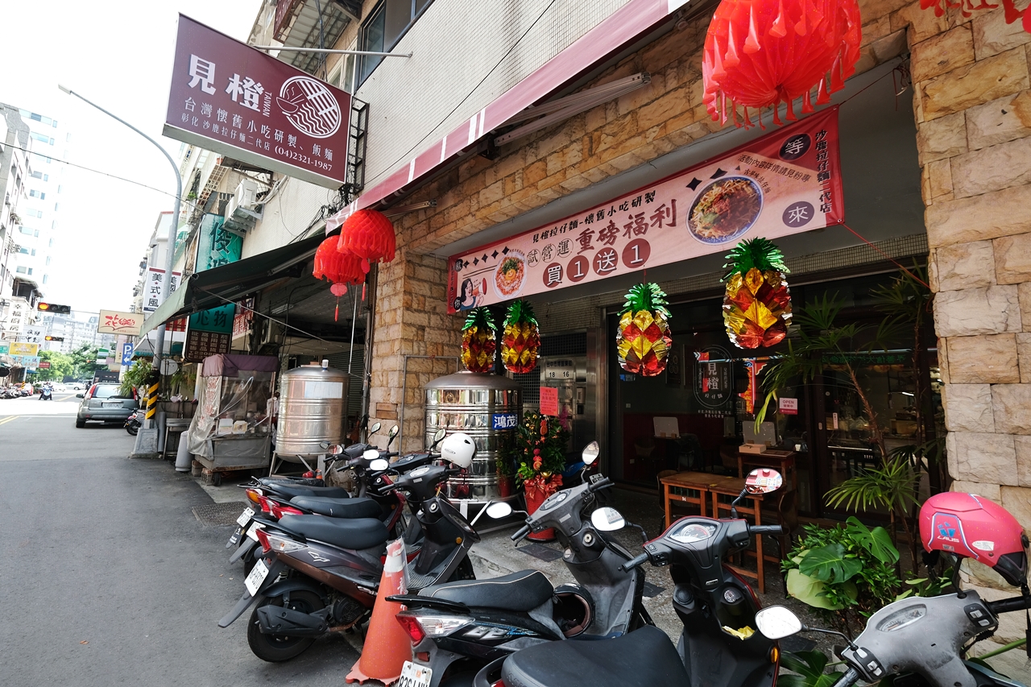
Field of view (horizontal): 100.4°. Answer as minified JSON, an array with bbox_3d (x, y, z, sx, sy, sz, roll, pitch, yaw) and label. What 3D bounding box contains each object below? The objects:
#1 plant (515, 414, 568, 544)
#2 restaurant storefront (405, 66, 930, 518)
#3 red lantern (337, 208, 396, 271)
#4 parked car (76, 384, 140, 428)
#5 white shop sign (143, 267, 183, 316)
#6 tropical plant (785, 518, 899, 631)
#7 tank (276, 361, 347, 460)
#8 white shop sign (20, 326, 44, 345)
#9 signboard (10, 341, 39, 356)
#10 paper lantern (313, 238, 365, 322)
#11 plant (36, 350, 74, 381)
[{"bbox_3d":[0.285,1.417,4.700,0.580,1.330,0.550,-1,-7,17],"label":"plant"},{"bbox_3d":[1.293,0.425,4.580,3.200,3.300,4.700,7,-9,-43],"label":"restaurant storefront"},{"bbox_3d":[-1.566,-1.080,4.500,0.560,0.630,0.560,7,-9,-43],"label":"red lantern"},{"bbox_3d":[-16.950,2.500,17.980,1.770,1.670,4.500,8,-10,-43],"label":"parked car"},{"bbox_3d":[-17.070,-2.420,20.800,1.200,2.200,0.220,8,-10,-43],"label":"white shop sign"},{"bbox_3d":[1.977,1.414,2.600,0.560,0.680,0.580,7,-9,-43],"label":"tropical plant"},{"bbox_3d":[-3.450,1.150,7.350,1.060,1.660,1.060,8,-10,-43],"label":"tank"},{"bbox_3d":[-58.339,-0.780,52.000,1.900,2.750,0.300,8,-10,-44],"label":"white shop sign"},{"bbox_3d":[-56.012,0.643,49.000,2.200,1.250,0.250,7,-9,-43],"label":"signboard"},{"bbox_3d":[-2.170,-0.806,5.300,0.590,1.040,0.590,8,-10,-43],"label":"paper lantern"},{"bbox_3d":[-87.890,4.614,82.000,6.500,8.000,6.500,7,-9,-43],"label":"plant"}]

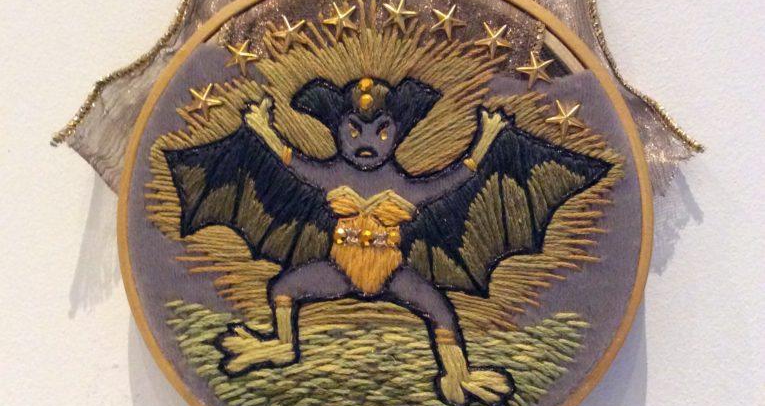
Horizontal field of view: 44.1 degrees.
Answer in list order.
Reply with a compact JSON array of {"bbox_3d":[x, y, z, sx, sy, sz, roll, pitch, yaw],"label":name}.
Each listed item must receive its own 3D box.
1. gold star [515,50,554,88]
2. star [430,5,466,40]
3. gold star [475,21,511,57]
[{"bbox_3d":[0.040,-0.035,0.247,0.010,0.010,0.003,0,0,0],"label":"gold star"},{"bbox_3d":[0.018,-0.047,0.247,0.009,0.009,0.003,0,0,0],"label":"star"},{"bbox_3d":[0.029,-0.043,0.247,0.010,0.010,0.003,0,0,0],"label":"gold star"}]

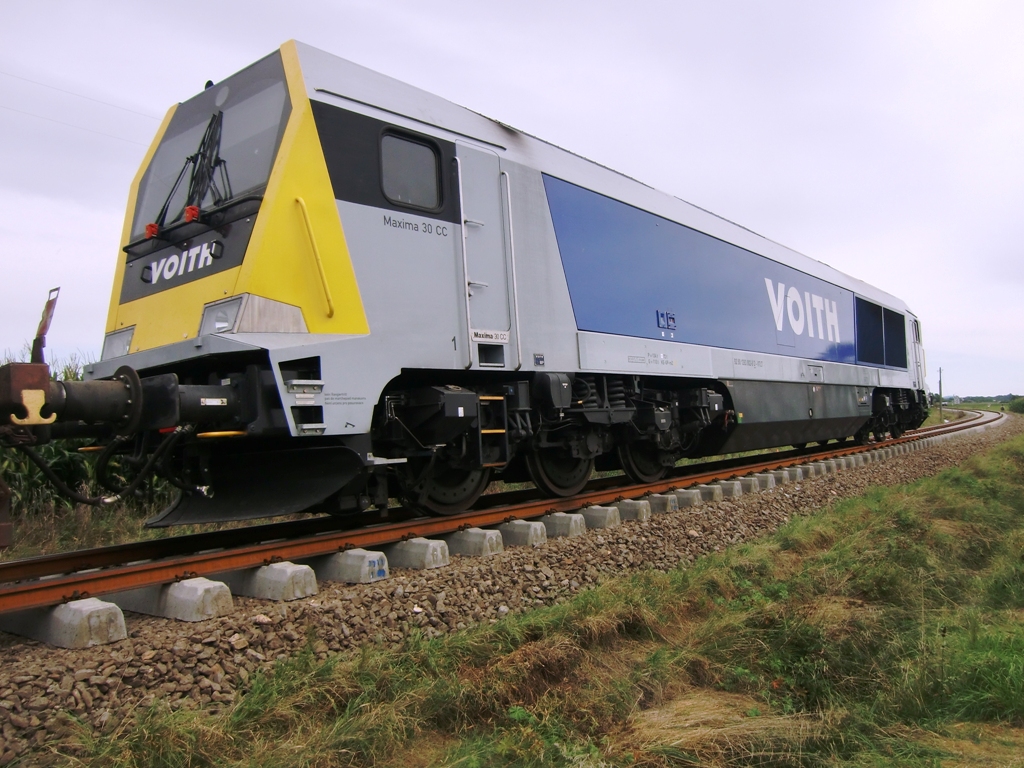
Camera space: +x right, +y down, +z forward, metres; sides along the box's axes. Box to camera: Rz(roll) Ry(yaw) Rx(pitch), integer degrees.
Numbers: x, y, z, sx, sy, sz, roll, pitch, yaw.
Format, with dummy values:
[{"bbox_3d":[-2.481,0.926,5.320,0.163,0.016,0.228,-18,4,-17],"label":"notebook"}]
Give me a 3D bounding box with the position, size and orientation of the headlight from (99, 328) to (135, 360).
[{"bbox_3d":[-3.624,-0.363,6.548,0.520,0.290,0.150,-7,-6,40],"label":"headlight"}]

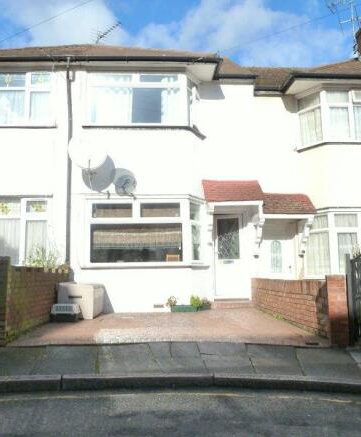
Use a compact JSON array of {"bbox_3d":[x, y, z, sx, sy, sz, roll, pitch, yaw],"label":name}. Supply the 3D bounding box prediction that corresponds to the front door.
[{"bbox_3d":[1.166,0.878,9.614,0.769,1.968,0.100,0,-8,-4],"label":"front door"}]

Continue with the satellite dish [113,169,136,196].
[{"bbox_3d":[-1.165,-0.783,8.556,0.480,0.490,0.450,2,-8,-19],"label":"satellite dish"}]

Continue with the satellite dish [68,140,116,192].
[{"bbox_3d":[-1.900,-1.182,8.532,0.950,1.020,0.500,0,-7,-8],"label":"satellite dish"}]

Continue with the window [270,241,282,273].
[{"bbox_3d":[2.295,0.914,9.684,0.305,0.776,0.040,0,-8,-4],"label":"window"}]

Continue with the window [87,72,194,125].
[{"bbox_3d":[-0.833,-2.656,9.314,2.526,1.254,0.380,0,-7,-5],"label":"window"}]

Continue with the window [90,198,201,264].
[{"bbox_3d":[-0.776,0.320,8.931,2.464,1.390,0.380,0,-7,-5],"label":"window"}]

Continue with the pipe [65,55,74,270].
[{"bbox_3d":[-2.419,-0.977,8.753,0.120,5.290,0.130,0,-8,-4],"label":"pipe"}]

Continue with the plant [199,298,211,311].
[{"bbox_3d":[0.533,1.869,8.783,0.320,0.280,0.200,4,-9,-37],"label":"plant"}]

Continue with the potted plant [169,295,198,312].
[{"bbox_3d":[0.052,1.784,8.480,0.600,0.380,0.220,0,-7,-5],"label":"potted plant"}]

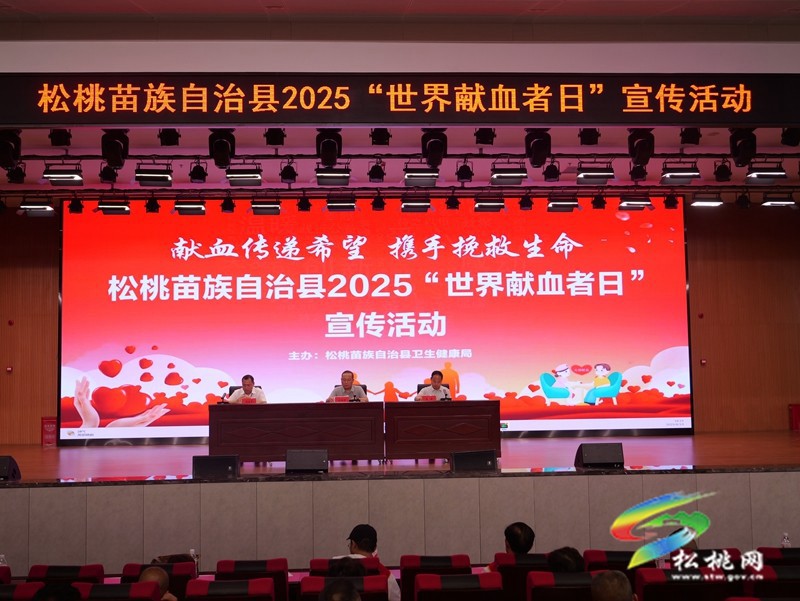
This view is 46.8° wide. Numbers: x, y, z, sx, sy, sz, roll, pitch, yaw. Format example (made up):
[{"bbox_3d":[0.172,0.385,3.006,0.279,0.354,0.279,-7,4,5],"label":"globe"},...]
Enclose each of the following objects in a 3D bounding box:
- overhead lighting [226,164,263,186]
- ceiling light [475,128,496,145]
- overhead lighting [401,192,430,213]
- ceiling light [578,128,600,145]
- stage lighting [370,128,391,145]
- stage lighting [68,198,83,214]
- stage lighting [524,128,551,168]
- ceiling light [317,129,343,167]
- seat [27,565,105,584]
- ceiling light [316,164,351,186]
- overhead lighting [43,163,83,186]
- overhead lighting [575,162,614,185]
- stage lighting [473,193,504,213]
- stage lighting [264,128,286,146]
[{"bbox_3d":[-1.953,-1.570,11.620,0.430,0.250,0.280,-1,-3,-3],"label":"overhead lighting"},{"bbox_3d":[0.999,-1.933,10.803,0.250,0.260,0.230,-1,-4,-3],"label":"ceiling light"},{"bbox_3d":[0.261,-1.601,15.114,0.470,0.280,0.260,-1,-4,-3],"label":"overhead lighting"},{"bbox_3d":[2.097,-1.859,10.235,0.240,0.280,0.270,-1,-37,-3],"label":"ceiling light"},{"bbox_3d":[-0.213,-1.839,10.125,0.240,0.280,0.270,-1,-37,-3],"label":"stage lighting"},{"bbox_3d":[-5.201,-1.514,14.824,0.220,0.240,0.200,-1,-4,-3],"label":"stage lighting"},{"bbox_3d":[1.611,-1.810,10.835,0.300,0.500,0.270,-1,-4,-3],"label":"stage lighting"},{"bbox_3d":[-0.746,-1.651,9.787,0.270,0.480,0.260,-1,-3,-3],"label":"ceiling light"},{"bbox_3d":[-2.049,2.135,5.886,0.580,1.000,0.640,-1,-4,-3],"label":"seat"},{"bbox_3d":[-0.913,-1.716,12.702,0.480,0.270,0.260,-1,-4,-3],"label":"ceiling light"},{"bbox_3d":[-4.201,-1.569,11.515,0.430,0.250,0.280,-1,-3,-3],"label":"overhead lighting"},{"bbox_3d":[2.548,-1.664,12.120,0.460,0.270,0.320,-1,-4,-3],"label":"overhead lighting"},{"bbox_3d":[1.352,-1.481,13.976,0.430,0.250,0.280,-1,-3,-3],"label":"stage lighting"},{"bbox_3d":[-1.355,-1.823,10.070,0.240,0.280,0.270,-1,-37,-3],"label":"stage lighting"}]

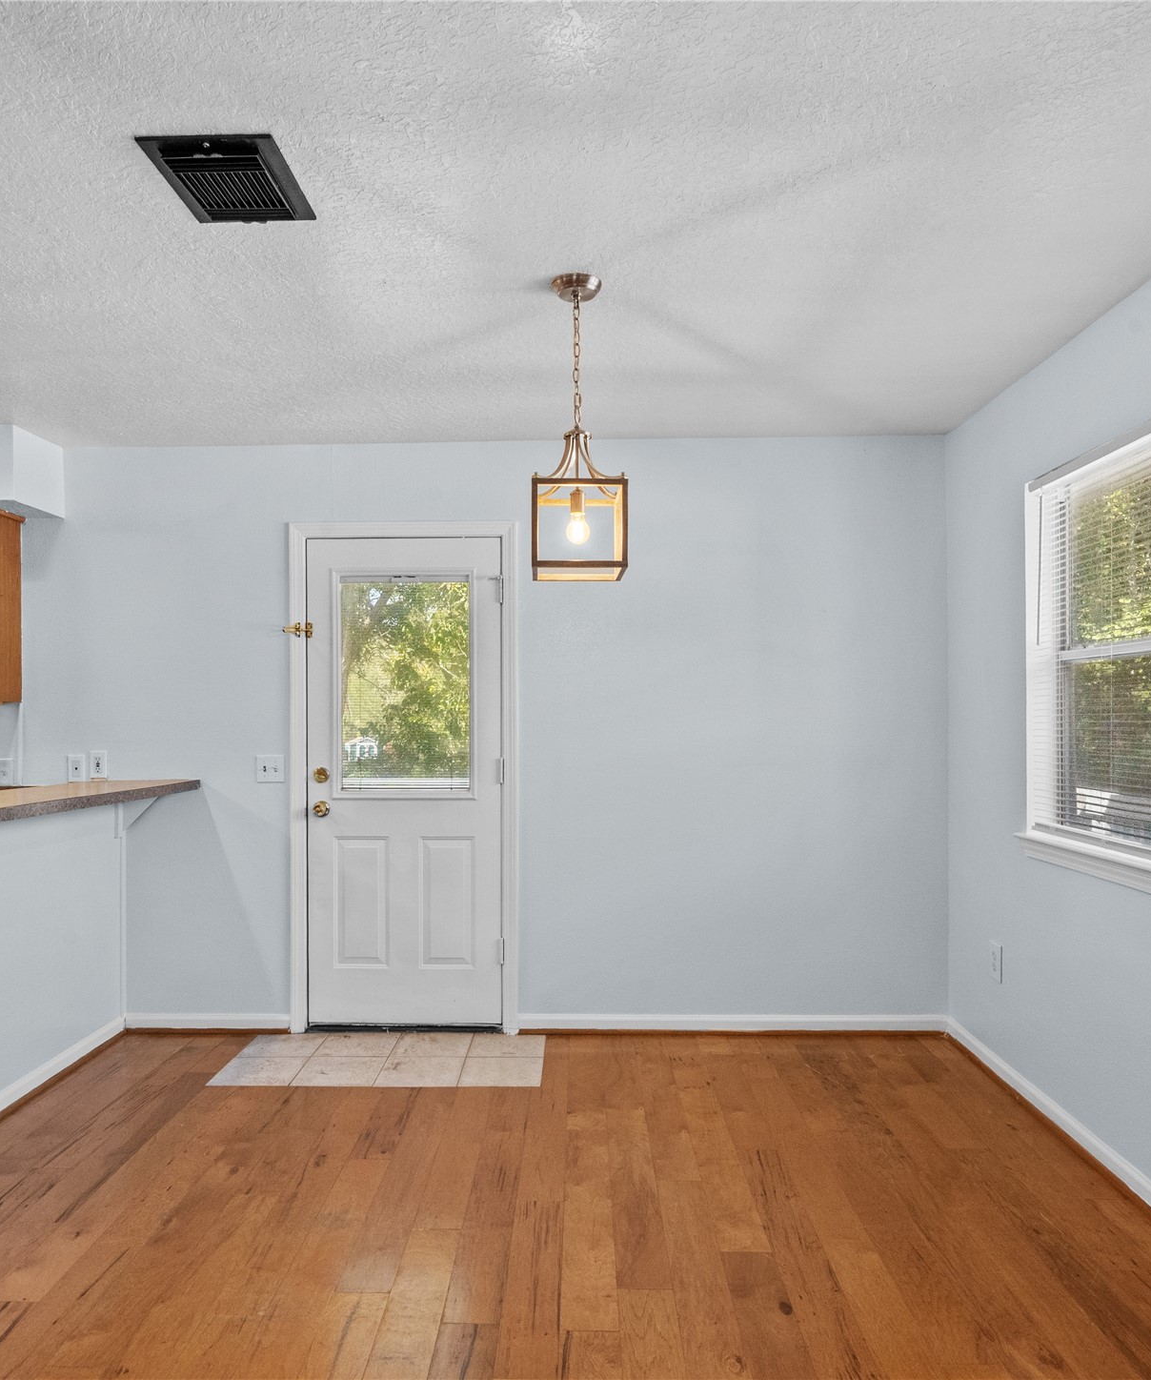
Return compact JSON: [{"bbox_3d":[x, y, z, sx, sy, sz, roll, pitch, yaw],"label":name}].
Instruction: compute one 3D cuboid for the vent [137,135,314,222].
[{"bbox_3d":[-0.711,-1.058,1.907,0.267,0.018,0.308,0,-1,1],"label":"vent"}]

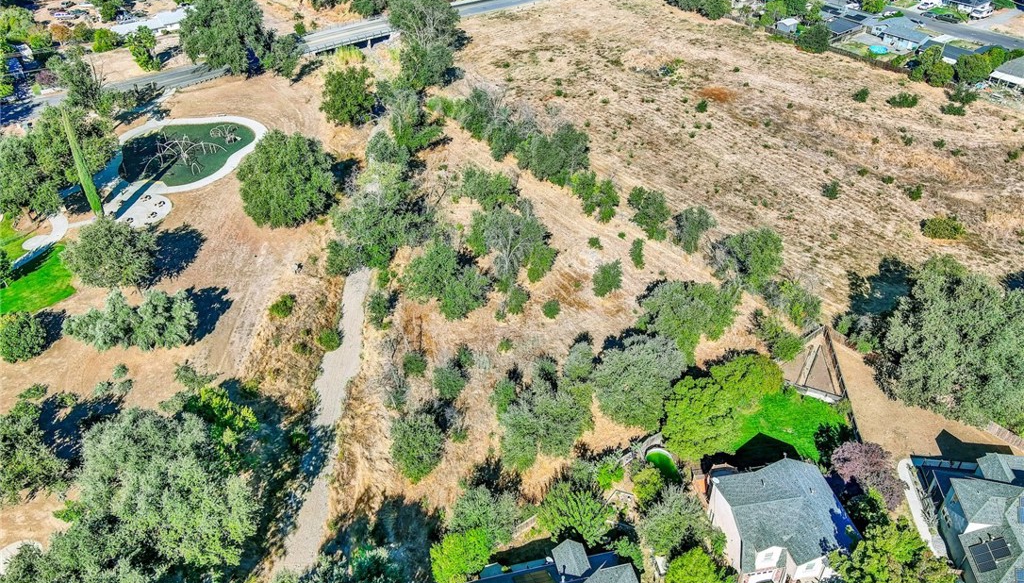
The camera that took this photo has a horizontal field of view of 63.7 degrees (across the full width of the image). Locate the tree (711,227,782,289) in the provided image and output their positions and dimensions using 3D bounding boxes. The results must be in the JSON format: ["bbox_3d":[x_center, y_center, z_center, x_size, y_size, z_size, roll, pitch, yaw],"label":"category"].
[{"bbox_3d":[37.870,-4.980,133.800,10.600,9.600,10.000,0,36,0],"label":"tree"}]

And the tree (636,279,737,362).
[{"bbox_3d":[26.040,4.490,122.280,15.000,8.000,14.500,0,38,0],"label":"tree"}]

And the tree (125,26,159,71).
[{"bbox_3d":[-93.910,-61.350,209.360,6.800,11.000,6.800,0,36,0],"label":"tree"}]

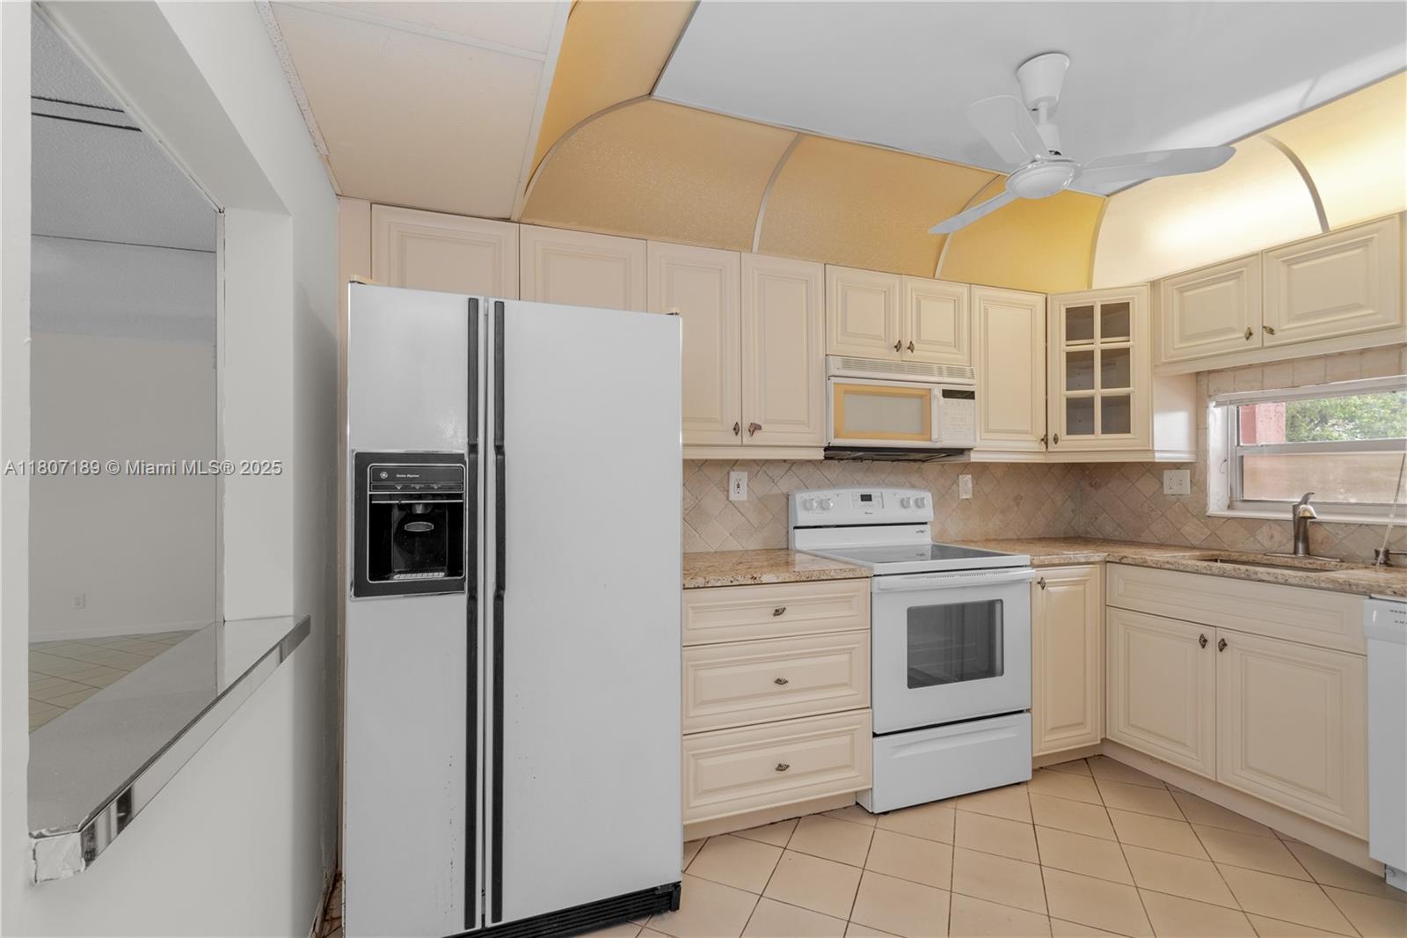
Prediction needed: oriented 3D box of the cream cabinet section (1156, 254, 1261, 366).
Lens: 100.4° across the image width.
[{"bbox_3d":[2.275,-0.664,2.530,0.330,0.385,0.385,0,-1,-19],"label":"cream cabinet section"}]

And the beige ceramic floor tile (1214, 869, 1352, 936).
[{"bbox_3d":[1.717,1.279,1.734,0.252,0.010,0.252,-1,-2,25],"label":"beige ceramic floor tile"}]

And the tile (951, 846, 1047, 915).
[{"bbox_3d":[0.915,1.281,1.825,0.252,0.010,0.252,-1,-2,25],"label":"tile"}]

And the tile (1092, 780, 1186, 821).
[{"bbox_3d":[1.697,1.289,2.293,0.250,0.010,0.250,-1,-2,25],"label":"tile"}]

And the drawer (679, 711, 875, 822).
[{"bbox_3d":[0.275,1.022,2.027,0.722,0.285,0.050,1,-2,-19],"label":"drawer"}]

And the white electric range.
[{"bbox_3d":[0.902,0.684,2.554,0.760,1.200,0.680,1,-2,-19],"label":"white electric range"}]

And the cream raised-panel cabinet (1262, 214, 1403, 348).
[{"bbox_3d":[2.403,-0.665,2.191,0.320,0.385,0.370,1,-2,-23],"label":"cream raised-panel cabinet"}]

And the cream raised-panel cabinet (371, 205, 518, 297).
[{"bbox_3d":[-0.932,-0.674,2.168,0.464,0.405,0.350,1,-2,-19],"label":"cream raised-panel cabinet"}]

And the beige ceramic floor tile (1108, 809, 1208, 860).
[{"bbox_3d":[1.589,1.283,2.064,0.250,0.010,0.250,-1,-2,25],"label":"beige ceramic floor tile"}]

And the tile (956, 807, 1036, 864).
[{"bbox_3d":[1.022,1.287,2.057,0.252,0.010,0.252,-1,-2,25],"label":"tile"}]

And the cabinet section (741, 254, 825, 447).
[{"bbox_3d":[0.281,-0.476,2.558,0.382,0.772,0.325,0,-1,-19],"label":"cabinet section"}]

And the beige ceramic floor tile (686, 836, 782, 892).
[{"bbox_3d":[0.115,1.281,1.915,0.250,0.010,0.250,-1,-2,25],"label":"beige ceramic floor tile"}]

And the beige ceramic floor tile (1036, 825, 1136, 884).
[{"bbox_3d":[1.238,1.267,1.920,0.249,0.012,0.249,-1,-2,25],"label":"beige ceramic floor tile"}]

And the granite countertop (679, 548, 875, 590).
[{"bbox_3d":[0.169,0.393,2.360,0.770,0.042,0.650,1,-2,-19],"label":"granite countertop"}]

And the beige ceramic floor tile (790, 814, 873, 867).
[{"bbox_3d":[0.453,1.283,2.037,0.250,0.010,0.250,-1,-2,25],"label":"beige ceramic floor tile"}]

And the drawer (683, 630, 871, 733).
[{"bbox_3d":[0.190,0.738,2.252,0.750,0.287,0.450,0,-2,-20],"label":"drawer"}]

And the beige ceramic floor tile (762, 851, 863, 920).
[{"bbox_3d":[0.345,1.278,1.807,0.250,0.010,0.250,-1,-2,25],"label":"beige ceramic floor tile"}]

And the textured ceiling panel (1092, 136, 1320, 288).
[{"bbox_3d":[1.921,-0.993,2.465,0.380,0.310,0.870,1,-2,-23],"label":"textured ceiling panel"}]

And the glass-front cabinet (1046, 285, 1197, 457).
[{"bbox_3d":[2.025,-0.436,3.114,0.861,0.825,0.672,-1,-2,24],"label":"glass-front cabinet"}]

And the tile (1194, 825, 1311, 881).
[{"bbox_3d":[1.825,1.285,1.966,0.252,0.010,0.252,-1,-2,25],"label":"tile"}]

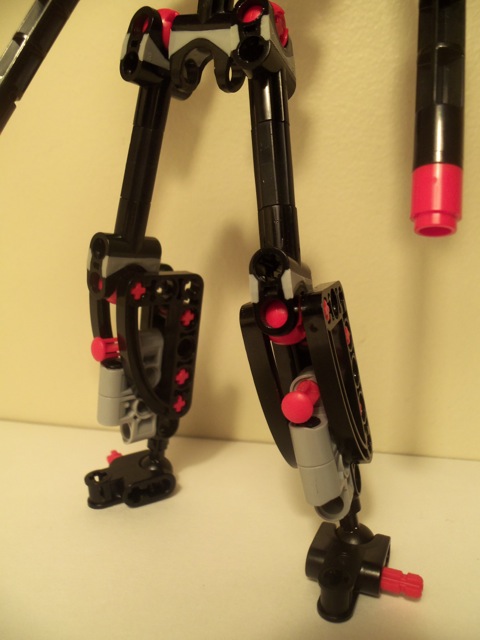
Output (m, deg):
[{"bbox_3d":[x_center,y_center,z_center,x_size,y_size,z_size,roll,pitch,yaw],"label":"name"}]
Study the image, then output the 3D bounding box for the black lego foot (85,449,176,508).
[{"bbox_3d":[-0.032,0.048,0.159,0.026,0.008,0.016,-10,17,-27],"label":"black lego foot"}]

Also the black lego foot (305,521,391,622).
[{"bbox_3d":[0.024,0.056,0.122,0.016,0.008,0.026,5,17,24],"label":"black lego foot"}]

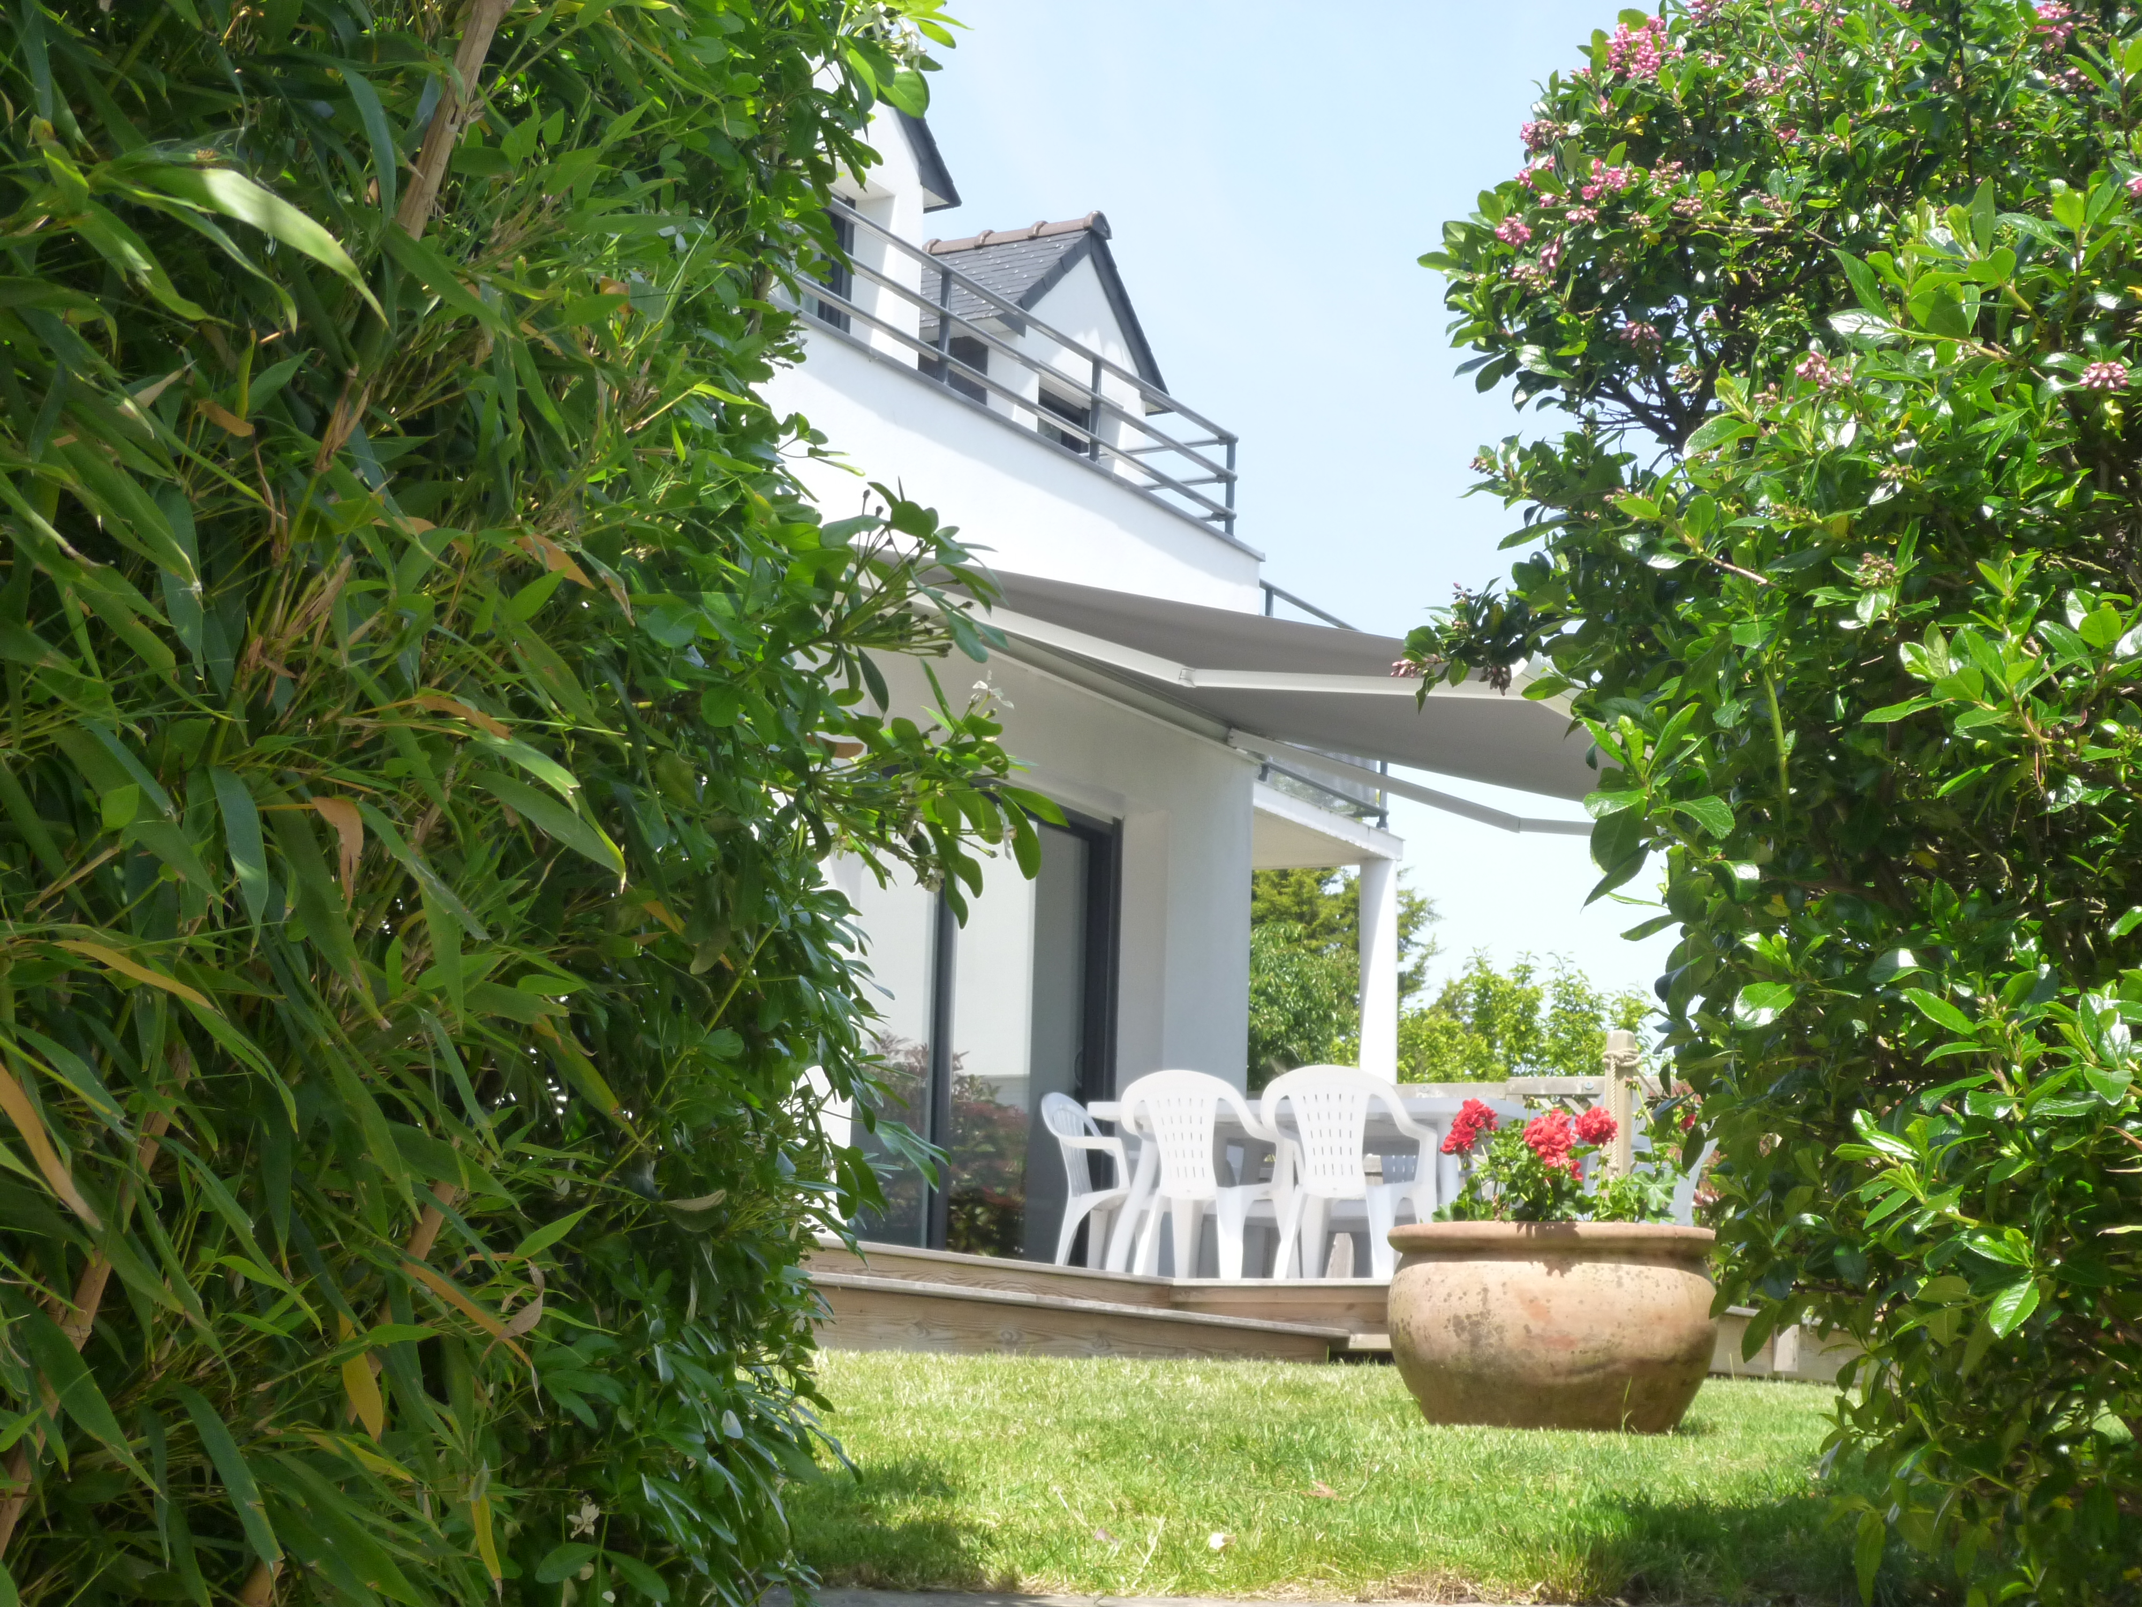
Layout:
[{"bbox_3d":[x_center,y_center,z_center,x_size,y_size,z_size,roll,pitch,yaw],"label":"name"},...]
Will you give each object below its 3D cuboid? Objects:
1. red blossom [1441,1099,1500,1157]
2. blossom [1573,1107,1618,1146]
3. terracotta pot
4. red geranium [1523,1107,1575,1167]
[{"bbox_3d":[0.649,0.525,5.720,0.093,0.089,0.081,0,-11,7],"label":"red blossom"},{"bbox_3d":[0.855,0.526,5.750,0.070,0.061,0.060,0,-11,8],"label":"blossom"},{"bbox_3d":[0.783,0.865,5.750,0.533,0.328,0.533,0,-11,8],"label":"terracotta pot"},{"bbox_3d":[0.768,0.538,5.670,0.084,0.091,0.082,0,-11,8],"label":"red geranium"}]

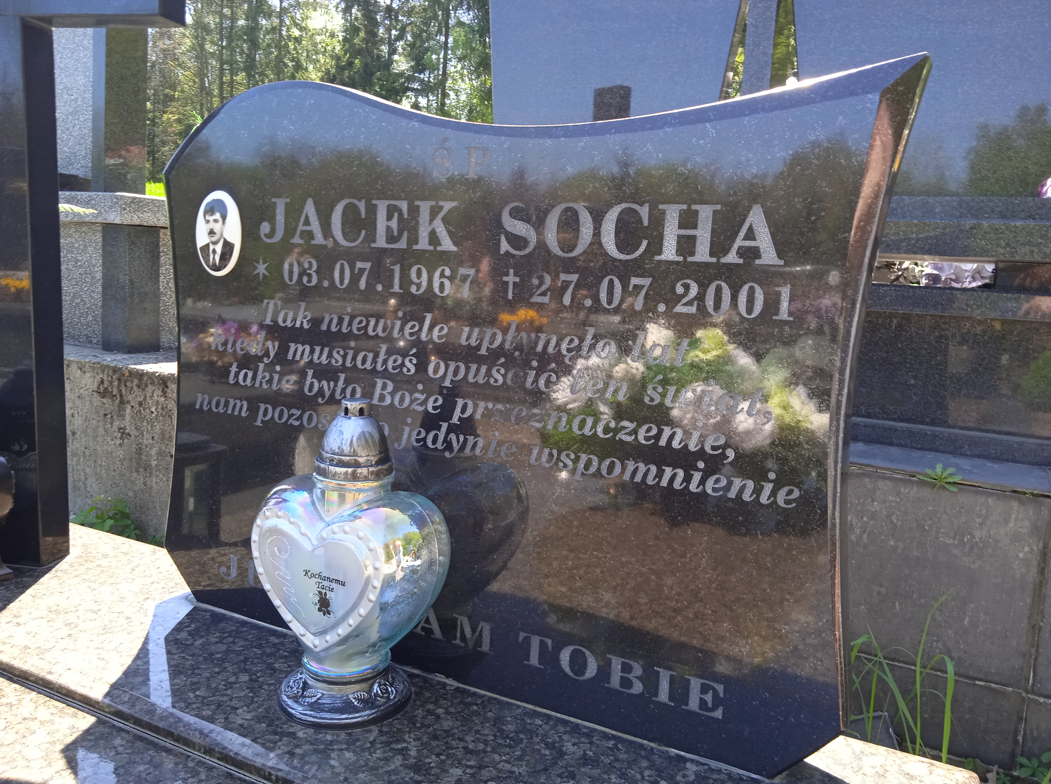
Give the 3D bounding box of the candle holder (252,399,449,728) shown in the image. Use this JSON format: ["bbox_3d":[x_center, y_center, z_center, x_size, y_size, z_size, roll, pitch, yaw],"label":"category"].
[{"bbox_3d":[-0.208,0.190,1.015,0.229,0.367,0.162,7,10,21],"label":"candle holder"}]

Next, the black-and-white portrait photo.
[{"bbox_3d":[-0.427,-0.218,1.174,0.087,0.118,0.009,7,10,26],"label":"black-and-white portrait photo"}]

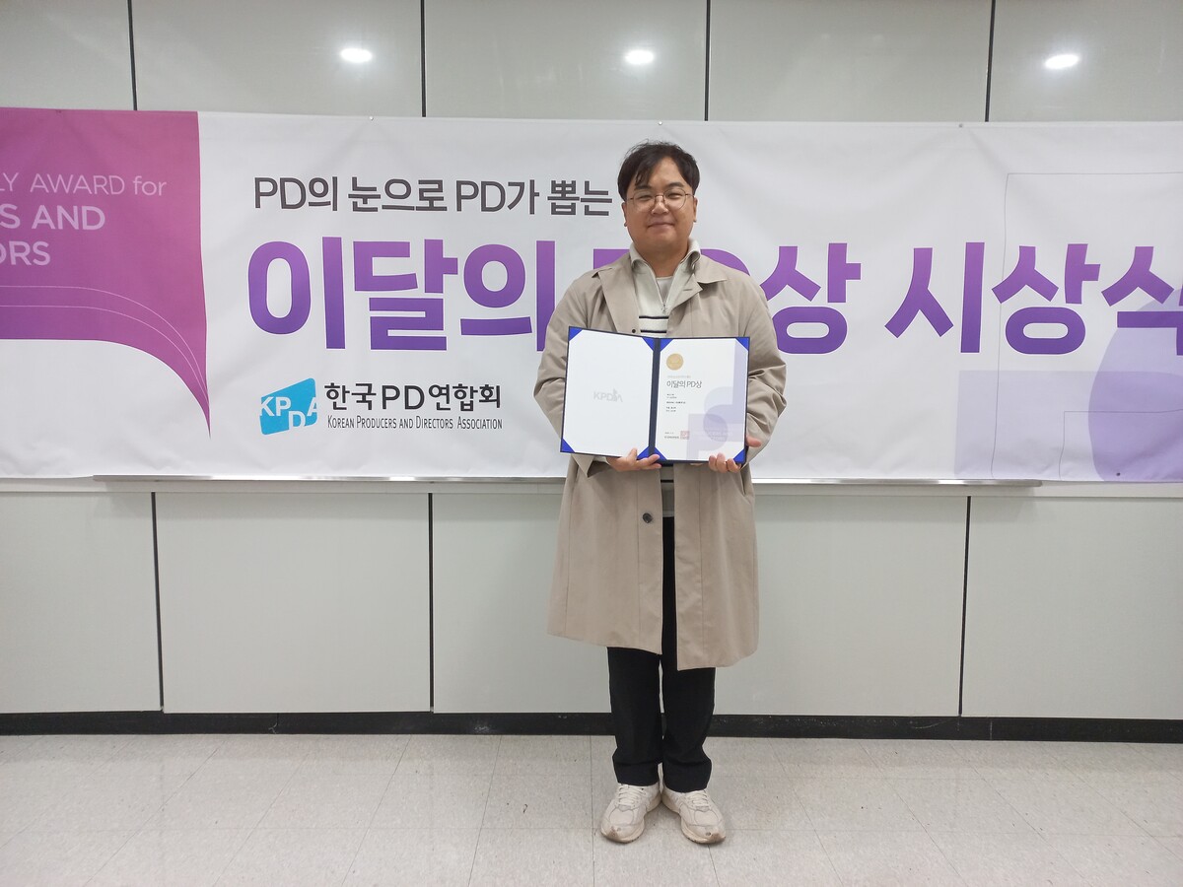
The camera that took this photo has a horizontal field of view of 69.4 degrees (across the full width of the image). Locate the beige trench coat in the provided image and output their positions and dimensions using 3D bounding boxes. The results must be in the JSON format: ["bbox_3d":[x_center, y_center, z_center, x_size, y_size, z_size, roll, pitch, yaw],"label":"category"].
[{"bbox_3d":[0.179,0.036,2.204,0.653,1.067,0.400,1,5,2],"label":"beige trench coat"}]

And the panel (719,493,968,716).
[{"bbox_3d":[0.781,0.534,2.798,0.855,0.731,0.030,0,5,-1],"label":"panel"}]

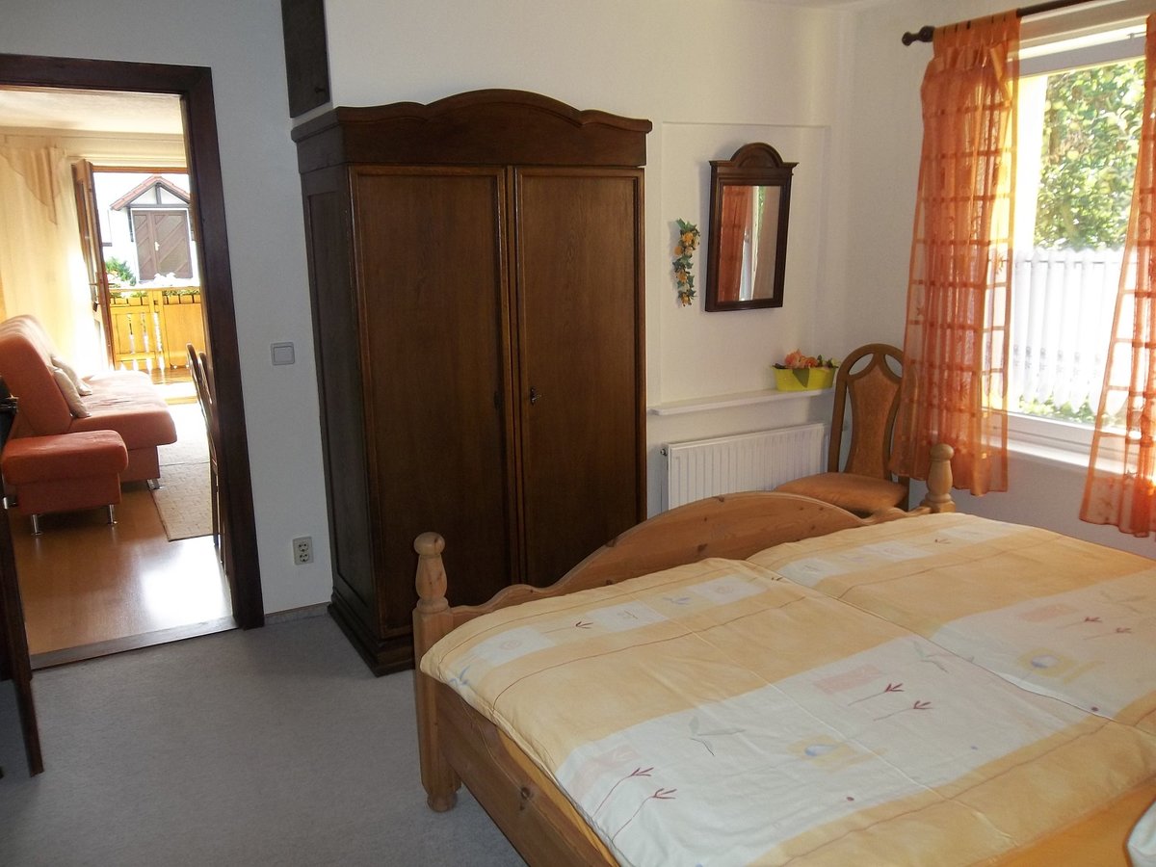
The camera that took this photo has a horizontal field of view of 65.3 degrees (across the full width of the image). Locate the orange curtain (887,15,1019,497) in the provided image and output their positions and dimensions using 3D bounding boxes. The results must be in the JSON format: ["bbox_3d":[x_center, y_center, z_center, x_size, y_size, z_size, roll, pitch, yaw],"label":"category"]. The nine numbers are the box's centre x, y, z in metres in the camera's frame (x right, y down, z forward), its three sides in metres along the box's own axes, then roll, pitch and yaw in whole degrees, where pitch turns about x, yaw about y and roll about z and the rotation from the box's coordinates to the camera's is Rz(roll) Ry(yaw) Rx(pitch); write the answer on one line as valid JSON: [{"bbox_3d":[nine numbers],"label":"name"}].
[{"bbox_3d":[1.398,-0.629,3.308,0.120,1.665,0.510,-8,15,-28],"label":"orange curtain"}]

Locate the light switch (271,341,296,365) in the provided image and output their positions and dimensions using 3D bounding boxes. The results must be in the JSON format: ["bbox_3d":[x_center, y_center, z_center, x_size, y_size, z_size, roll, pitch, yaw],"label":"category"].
[{"bbox_3d":[-1.104,-0.298,3.387,0.081,0.081,0.012,-8,15,-28],"label":"light switch"}]

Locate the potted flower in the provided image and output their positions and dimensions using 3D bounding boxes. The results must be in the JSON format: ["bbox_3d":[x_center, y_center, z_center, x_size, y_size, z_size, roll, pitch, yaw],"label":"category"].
[{"bbox_3d":[0.984,-0.279,3.874,0.305,0.175,0.130,-8,15,-28],"label":"potted flower"}]

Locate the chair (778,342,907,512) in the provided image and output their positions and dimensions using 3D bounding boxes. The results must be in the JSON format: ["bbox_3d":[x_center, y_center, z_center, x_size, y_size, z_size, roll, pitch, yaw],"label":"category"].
[{"bbox_3d":[1.122,0.176,3.653,0.460,1.020,0.530,8,16,35],"label":"chair"}]

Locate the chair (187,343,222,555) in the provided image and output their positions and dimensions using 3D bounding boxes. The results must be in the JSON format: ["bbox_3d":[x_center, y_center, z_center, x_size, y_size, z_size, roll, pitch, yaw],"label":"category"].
[{"bbox_3d":[-1.530,0.066,4.324,0.520,1.020,0.450,-8,15,-28],"label":"chair"}]

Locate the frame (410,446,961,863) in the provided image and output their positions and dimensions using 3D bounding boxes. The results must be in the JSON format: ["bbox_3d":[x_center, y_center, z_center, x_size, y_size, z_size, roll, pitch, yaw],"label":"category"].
[{"bbox_3d":[0.923,0.618,1.887,1.950,0.950,2.130,-8,15,-28],"label":"frame"}]

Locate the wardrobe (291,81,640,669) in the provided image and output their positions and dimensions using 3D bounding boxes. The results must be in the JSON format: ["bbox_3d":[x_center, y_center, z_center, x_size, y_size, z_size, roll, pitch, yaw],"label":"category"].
[{"bbox_3d":[-0.369,-0.234,3.452,1.150,1.955,0.640,-8,15,-28],"label":"wardrobe"}]

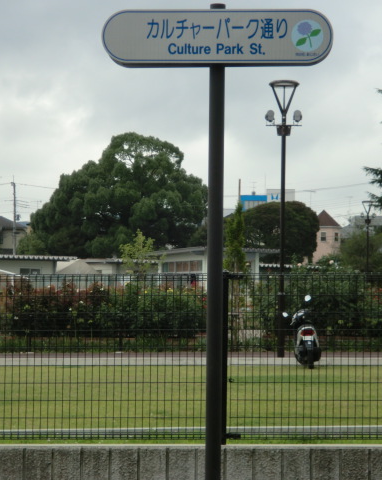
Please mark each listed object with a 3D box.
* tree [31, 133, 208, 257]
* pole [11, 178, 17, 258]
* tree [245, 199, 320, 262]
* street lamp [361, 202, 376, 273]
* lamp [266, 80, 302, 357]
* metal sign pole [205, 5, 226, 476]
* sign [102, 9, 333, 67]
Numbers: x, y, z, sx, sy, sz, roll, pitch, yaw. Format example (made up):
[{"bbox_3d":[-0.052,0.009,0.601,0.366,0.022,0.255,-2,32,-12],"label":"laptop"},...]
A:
[{"bbox_3d":[-6.076,-1.982,145.000,15.300,14.500,14.500,1,-2,0],"label":"tree"},{"bbox_3d":[-17.624,-0.050,168.000,0.500,11.700,0.400,1,-2,0],"label":"pole"},{"bbox_3d":[7.447,1.082,140.000,6.500,8.700,6.300,1,-2,0],"label":"tree"},{"bbox_3d":[8.799,0.893,83.500,0.720,5.650,0.600,1,-2,3],"label":"street lamp"},{"bbox_3d":[1.849,-0.434,34.000,0.750,5.580,0.610,1,-2,3],"label":"lamp"},{"bbox_3d":[0.126,0.236,8.550,0.078,2.870,0.078,1,-2,3],"label":"metal sign pole"},{"bbox_3d":[0.135,-1.024,8.530,1.170,0.272,0.130,1,-2,3],"label":"sign"}]

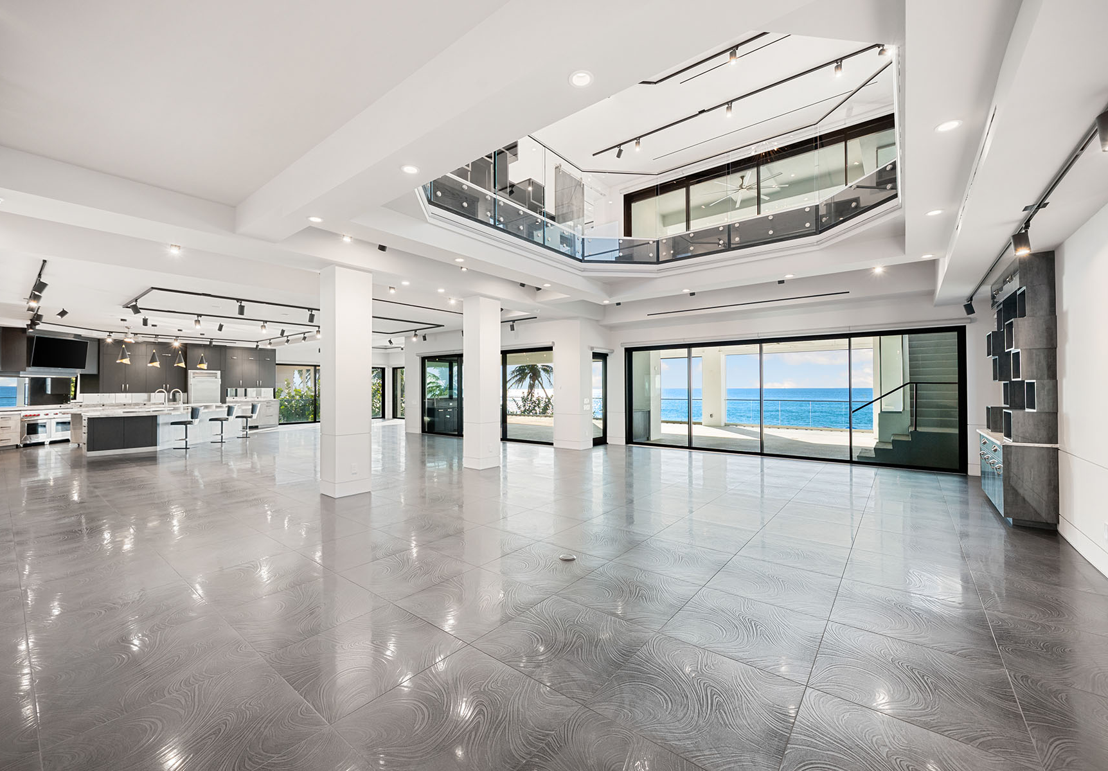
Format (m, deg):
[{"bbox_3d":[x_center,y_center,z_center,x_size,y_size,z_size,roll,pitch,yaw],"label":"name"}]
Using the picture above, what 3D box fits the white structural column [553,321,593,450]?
[{"bbox_3d":[0.520,-0.011,11.502,0.600,3.194,0.810,0,0,38],"label":"white structural column"}]

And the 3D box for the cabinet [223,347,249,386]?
[{"bbox_3d":[-11.768,-0.652,16.644,0.360,1.471,0.725,0,0,38],"label":"cabinet"}]

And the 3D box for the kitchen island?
[{"bbox_3d":[-10.464,1.110,11.997,1.900,0.960,3.900,0,0,-6],"label":"kitchen island"}]

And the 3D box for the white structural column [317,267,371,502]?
[{"bbox_3d":[-3.026,-0.044,6.502,0.505,3.194,0.505,0,0,38],"label":"white structural column"}]

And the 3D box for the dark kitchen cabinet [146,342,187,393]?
[{"bbox_3d":[-13.050,-0.563,15.088,0.360,1.664,0.997,0,0,38],"label":"dark kitchen cabinet"}]

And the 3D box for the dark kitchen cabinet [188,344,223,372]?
[{"bbox_3d":[-12.260,-0.934,15.726,0.600,0.914,1.027,0,0,38],"label":"dark kitchen cabinet"}]

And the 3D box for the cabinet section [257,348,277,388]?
[{"bbox_3d":[-11.290,-0.663,17.590,0.360,1.530,0.600,0,0,38],"label":"cabinet section"}]

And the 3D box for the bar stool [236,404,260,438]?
[{"bbox_3d":[-9.368,1.091,13.749,0.520,1.020,0.460,0,0,-7],"label":"bar stool"}]

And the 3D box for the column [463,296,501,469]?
[{"bbox_3d":[-1.382,-0.030,8.637,0.505,3.194,0.505,0,0,38],"label":"column"}]

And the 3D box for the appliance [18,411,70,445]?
[{"bbox_3d":[-14.084,1.131,12.219,0.700,0.920,1.500,0,0,-7],"label":"appliance"}]

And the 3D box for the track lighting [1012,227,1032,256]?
[{"bbox_3d":[3.909,-1.198,3.760,0.125,0.215,0.125,0,0,38],"label":"track lighting"}]

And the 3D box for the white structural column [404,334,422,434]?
[{"bbox_3d":[-4.589,0.004,15.378,0.420,3.216,0.800,0,0,38],"label":"white structural column"}]

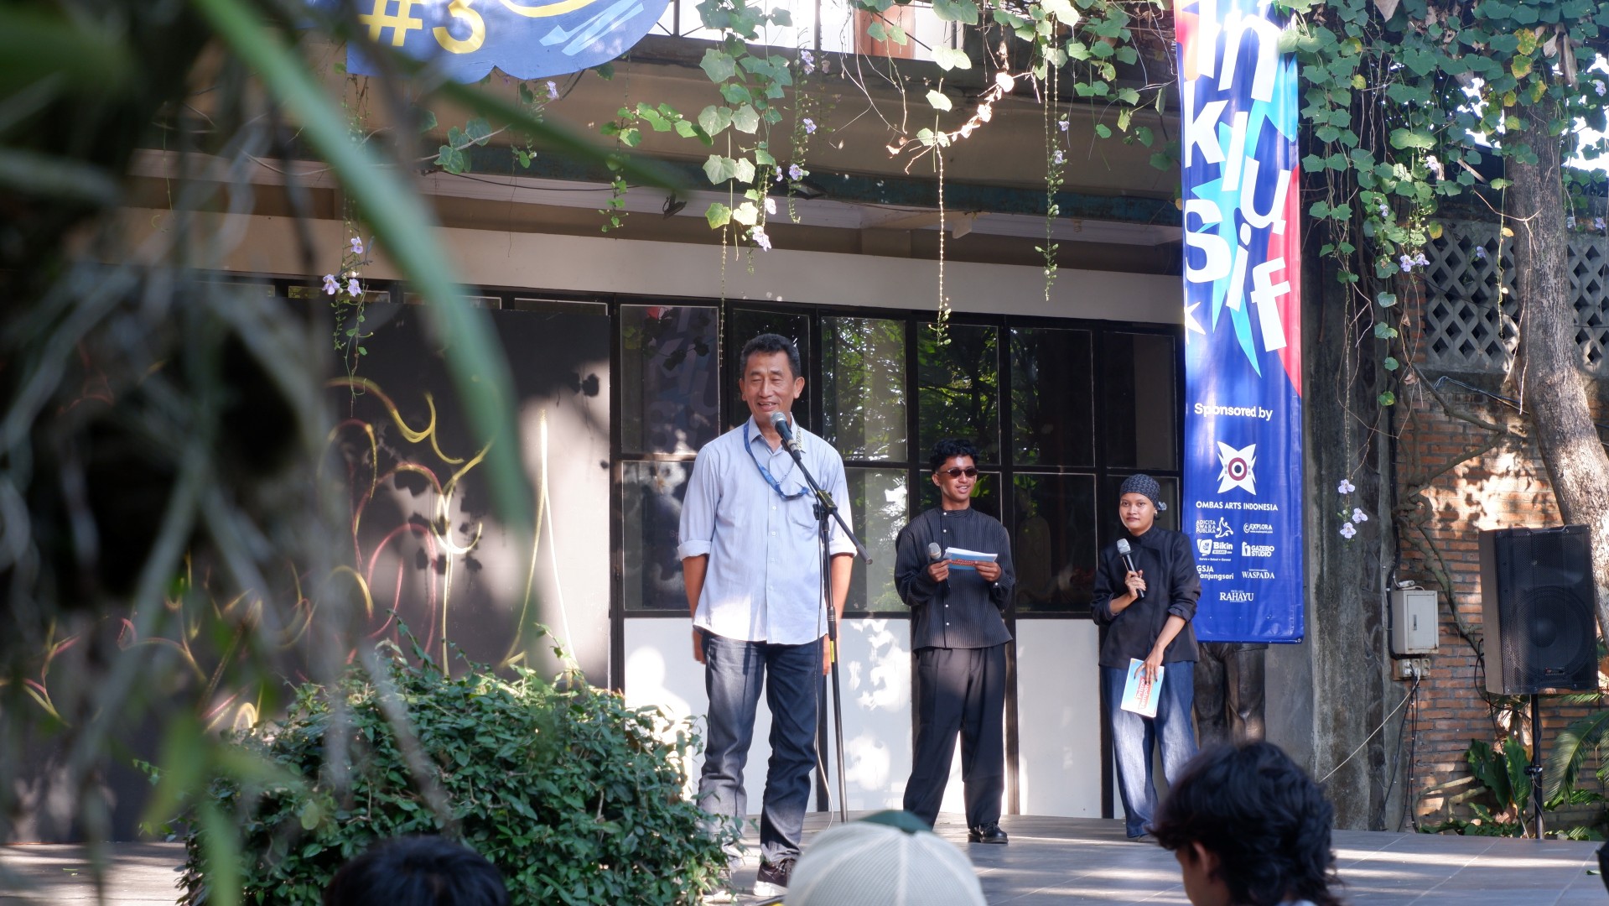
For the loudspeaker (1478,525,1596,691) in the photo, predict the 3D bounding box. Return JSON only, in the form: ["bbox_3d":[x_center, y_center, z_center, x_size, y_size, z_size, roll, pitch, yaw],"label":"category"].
[{"bbox_3d":[3.186,0.680,12.600,0.420,0.700,0.360,-1,-5,-7],"label":"loudspeaker"}]

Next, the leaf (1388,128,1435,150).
[{"bbox_3d":[2.595,-1.338,12.400,0.199,0.091,0.110,-1,-5,6],"label":"leaf"}]

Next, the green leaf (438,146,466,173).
[{"bbox_3d":[-1.471,-1.222,12.100,0.126,0.121,0.050,0,-5,-6],"label":"green leaf"}]

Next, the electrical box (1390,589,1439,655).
[{"bbox_3d":[3.404,0.948,16.200,0.260,0.355,0.115,2,-6,-31],"label":"electrical box"}]

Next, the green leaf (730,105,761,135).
[{"bbox_3d":[-0.246,-1.392,12.100,0.121,0.126,0.050,-1,-5,0],"label":"green leaf"}]

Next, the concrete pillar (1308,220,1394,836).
[{"bbox_3d":[2.889,0.350,15.400,0.380,3.350,0.320,2,-6,-31],"label":"concrete pillar"}]

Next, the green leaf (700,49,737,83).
[{"bbox_3d":[-0.395,-1.772,13.300,0.165,0.155,0.060,-1,-5,-3],"label":"green leaf"}]

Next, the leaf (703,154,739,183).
[{"bbox_3d":[-0.386,-1.300,13.300,0.155,0.140,0.060,-1,-5,-3],"label":"leaf"}]

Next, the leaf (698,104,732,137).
[{"bbox_3d":[-0.375,-1.387,12.100,0.147,0.136,0.050,-1,-5,0],"label":"leaf"}]

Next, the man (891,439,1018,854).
[{"bbox_3d":[0.631,0.799,12.300,0.510,1.710,0.380,0,-5,-10],"label":"man"}]

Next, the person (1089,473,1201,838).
[{"bbox_3d":[1.436,0.856,12.367,0.440,1.540,0.360,-2,-5,14],"label":"person"}]

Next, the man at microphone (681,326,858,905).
[{"bbox_3d":[-0.130,0.486,9.070,0.550,1.720,0.340,-1,-5,3],"label":"man at microphone"}]

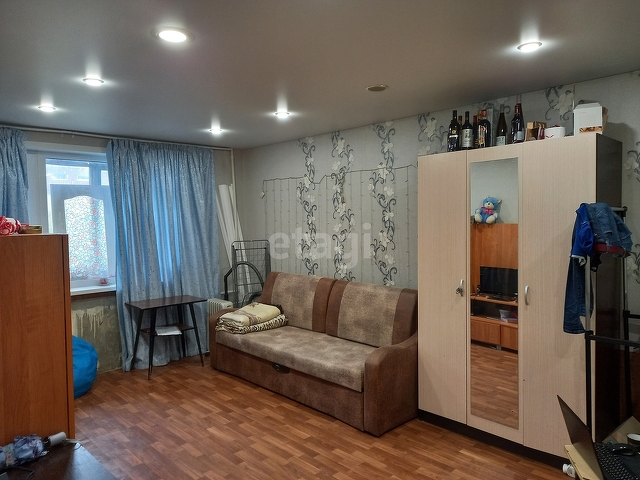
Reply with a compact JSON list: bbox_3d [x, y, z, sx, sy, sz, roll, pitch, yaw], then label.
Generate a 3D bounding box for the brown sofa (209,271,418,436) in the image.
[{"bbox_3d":[-0.066,0.883,4.398,0.919,0.964,2.275,-3,3,-44],"label":"brown sofa"}]

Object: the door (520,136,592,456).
[{"bbox_3d":[1.448,0.359,2.808,0.022,1.931,0.411,-3,3,-44],"label":"door"}]

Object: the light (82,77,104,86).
[{"bbox_3d":[-1.479,-1.026,3.022,0.116,0.025,0.116,-3,3,-44],"label":"light"}]

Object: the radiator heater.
[{"bbox_3d":[-1.144,1.020,5.279,0.160,0.650,0.420,-3,3,-44],"label":"radiator heater"}]

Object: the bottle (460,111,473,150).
[{"bbox_3d":[1.043,-0.763,3.263,0.080,0.286,0.080,0,2,18],"label":"bottle"}]

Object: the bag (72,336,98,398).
[{"bbox_3d":[-2.382,1.104,4.093,0.740,0.610,0.740,-3,3,-44],"label":"bag"}]

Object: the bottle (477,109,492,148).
[{"bbox_3d":[1.129,-0.753,3.168,0.083,0.271,0.083,-1,2,0],"label":"bottle"}]

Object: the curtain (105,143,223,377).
[{"bbox_3d":[-1.673,0.160,5.135,1.242,2.375,0.160,-3,3,-44],"label":"curtain"}]

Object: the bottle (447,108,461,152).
[{"bbox_3d":[0.967,-0.776,3.326,0.082,0.308,0.082,0,2,16],"label":"bottle"}]

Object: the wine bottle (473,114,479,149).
[{"bbox_3d":[1.126,-0.761,3.336,0.075,0.274,0.075,0,2,19],"label":"wine bottle"}]

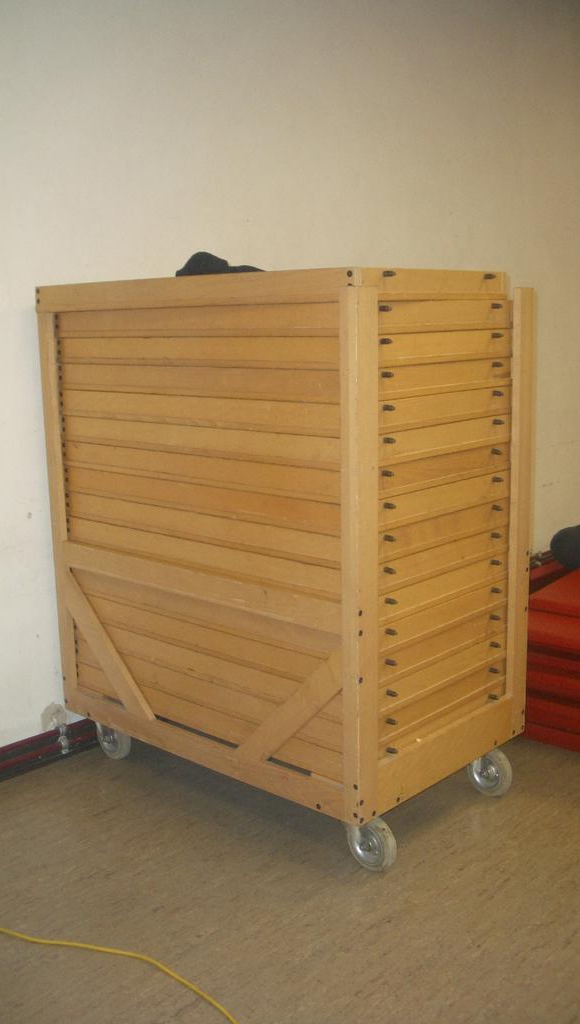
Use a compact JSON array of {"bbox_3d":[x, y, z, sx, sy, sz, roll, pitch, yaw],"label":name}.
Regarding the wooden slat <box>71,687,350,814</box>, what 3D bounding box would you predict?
[{"bbox_3d":[-0.294,0.690,3.100,1.277,0.085,0.024,9,15,42],"label":"wooden slat"}]

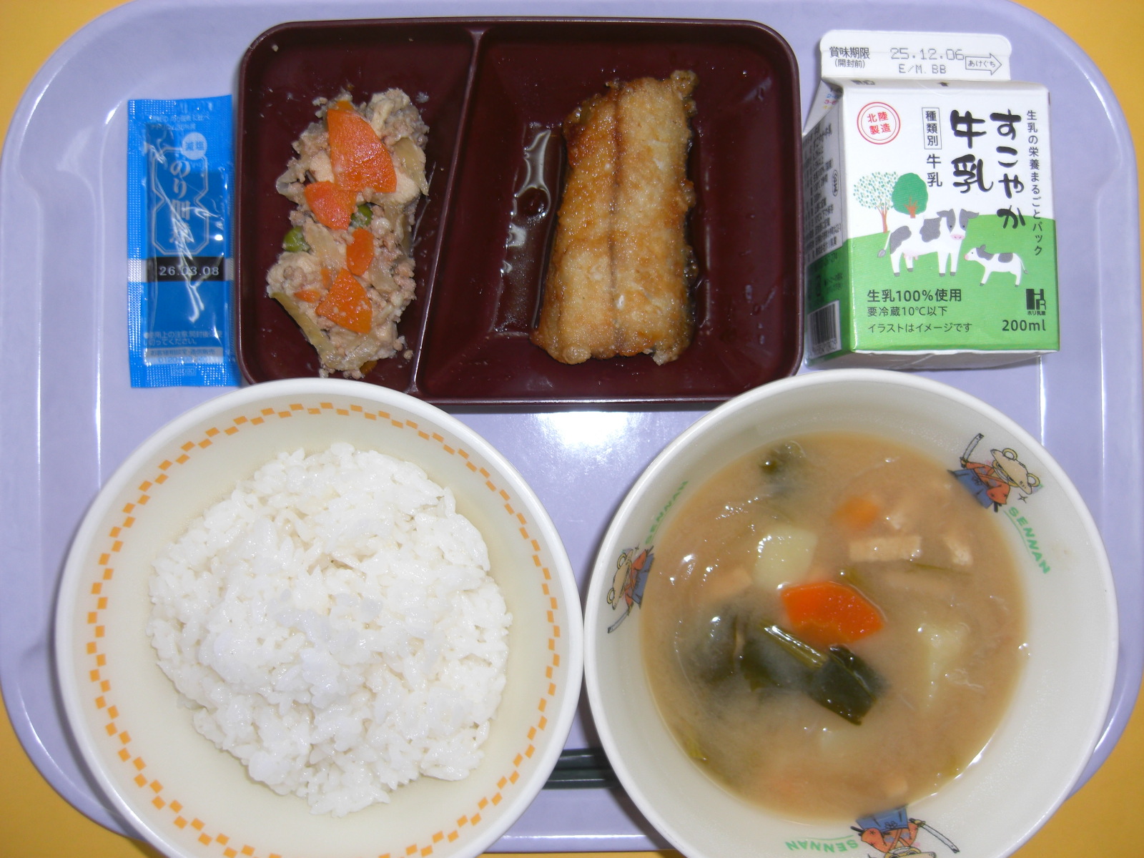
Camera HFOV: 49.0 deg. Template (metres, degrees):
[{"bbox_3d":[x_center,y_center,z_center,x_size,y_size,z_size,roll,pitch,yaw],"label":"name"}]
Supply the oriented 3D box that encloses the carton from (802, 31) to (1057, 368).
[{"bbox_3d":[0.105,-0.070,0.377,0.057,0.057,0.098,-1,88,-1],"label":"carton"}]

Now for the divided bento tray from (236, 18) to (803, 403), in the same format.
[{"bbox_3d":[-0.016,-0.065,0.390,0.168,0.027,0.116,0,88,-1],"label":"divided bento tray"}]

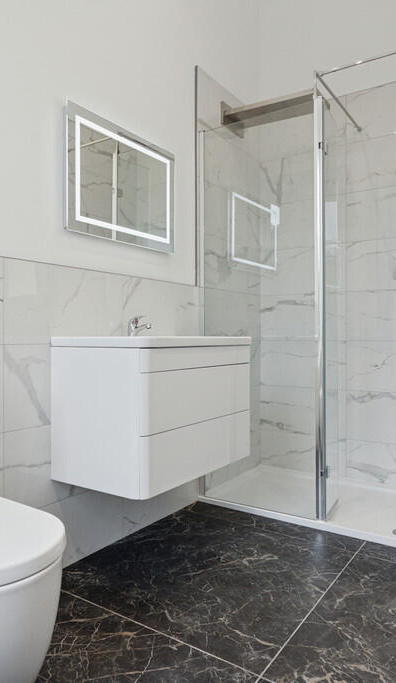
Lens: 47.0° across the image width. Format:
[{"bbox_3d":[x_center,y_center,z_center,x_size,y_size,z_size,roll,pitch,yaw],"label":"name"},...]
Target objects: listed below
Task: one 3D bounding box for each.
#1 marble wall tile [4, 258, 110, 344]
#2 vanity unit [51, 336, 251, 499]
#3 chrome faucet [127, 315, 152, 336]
[{"bbox_3d":[-0.510,-0.139,1.801,0.012,0.301,0.567,0,1,35],"label":"marble wall tile"},{"bbox_3d":[-0.162,0.244,1.861,0.490,0.525,0.674,0,1,35],"label":"vanity unit"},{"bbox_3d":[-0.243,-0.059,1.916,0.132,0.093,0.044,0,1,35],"label":"chrome faucet"}]

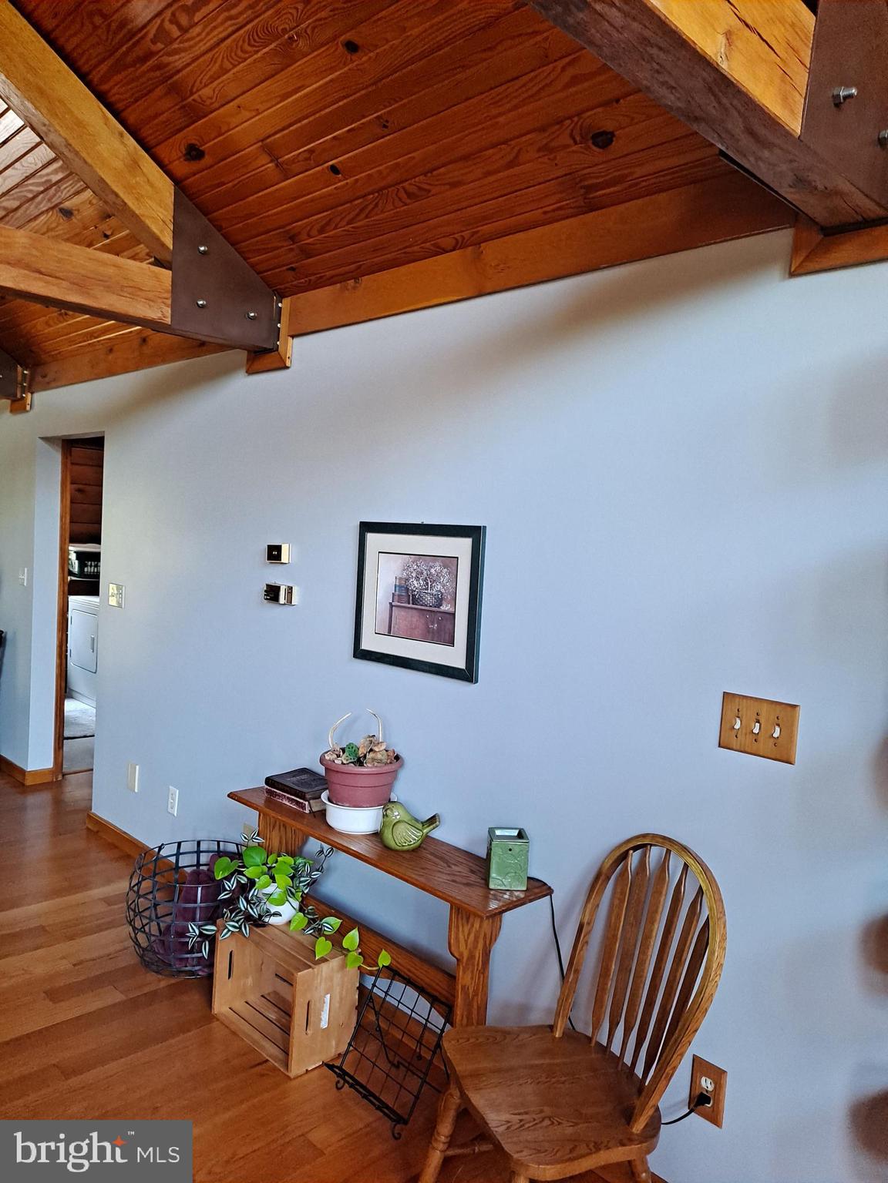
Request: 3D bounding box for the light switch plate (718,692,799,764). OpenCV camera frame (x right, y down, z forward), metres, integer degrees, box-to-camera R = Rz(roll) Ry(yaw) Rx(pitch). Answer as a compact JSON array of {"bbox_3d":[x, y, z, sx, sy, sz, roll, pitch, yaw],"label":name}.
[{"bbox_3d":[0.704,0.307,1.926,0.176,0.131,0.020,7,5,44],"label":"light switch plate"}]

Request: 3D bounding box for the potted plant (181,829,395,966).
[{"bbox_3d":[-0.486,1.019,2.773,0.640,0.350,0.330,7,5,44],"label":"potted plant"}]

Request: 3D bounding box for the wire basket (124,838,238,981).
[{"bbox_3d":[-0.919,1.181,3.197,0.485,0.380,0.485,7,5,44],"label":"wire basket"}]

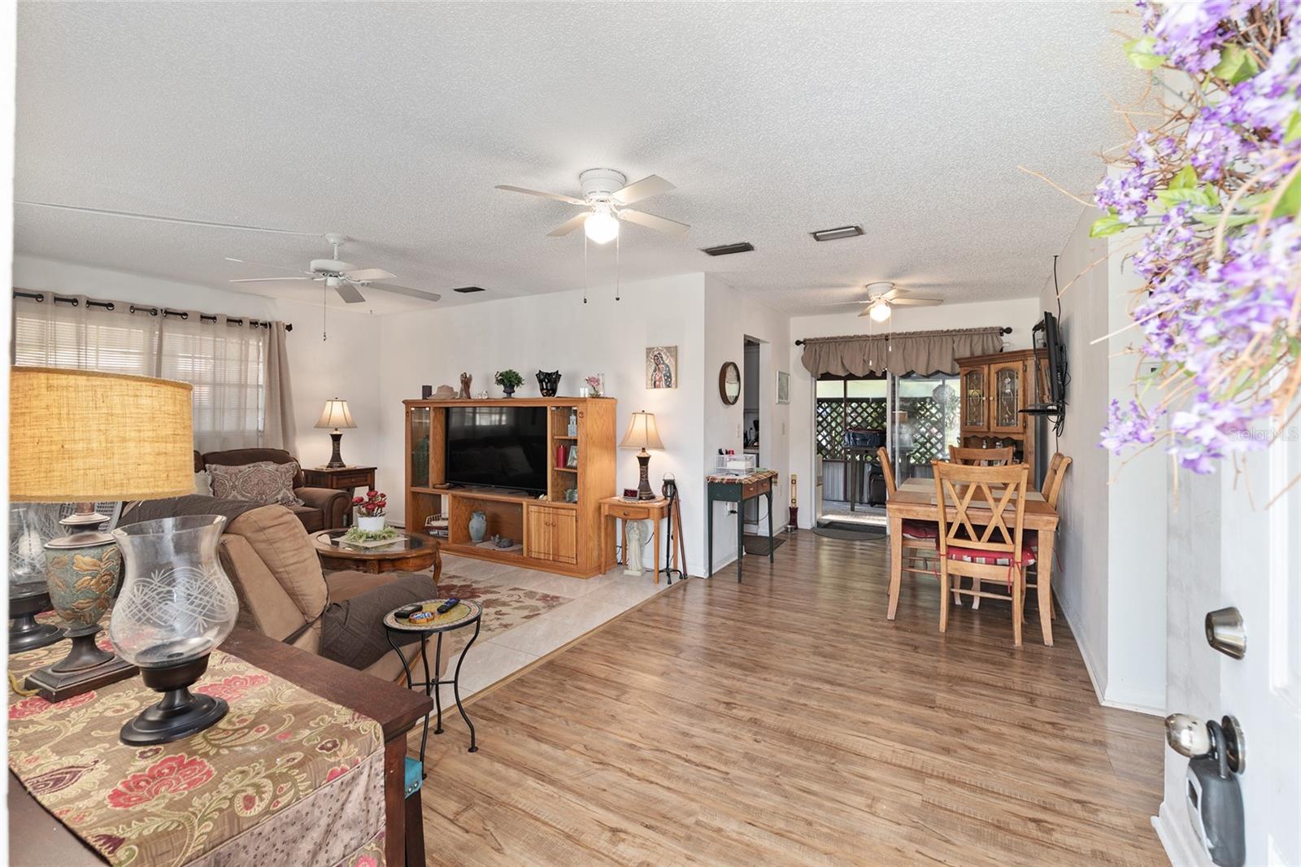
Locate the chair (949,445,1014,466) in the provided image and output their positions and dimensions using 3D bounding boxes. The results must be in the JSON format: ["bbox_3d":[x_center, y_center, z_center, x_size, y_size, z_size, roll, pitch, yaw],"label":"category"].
[{"bbox_3d":[2.757,0.639,4.528,0.480,1.020,0.550,1,2,31],"label":"chair"}]

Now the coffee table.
[{"bbox_3d":[-1.950,0.962,3.760,1.150,0.450,0.690,1,2,31],"label":"coffee table"}]

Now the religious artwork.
[{"bbox_3d":[0.090,-0.541,4.505,0.287,0.345,0.025,1,2,31],"label":"religious artwork"}]

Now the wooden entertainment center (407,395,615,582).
[{"bbox_3d":[-1.390,0.423,5.109,2.330,1.445,0.450,1,2,31],"label":"wooden entertainment center"}]

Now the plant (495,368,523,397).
[{"bbox_3d":[-1.312,-0.464,5.050,0.260,0.275,0.250,0,2,0],"label":"plant"}]

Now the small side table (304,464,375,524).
[{"bbox_3d":[-3.248,0.719,5.680,0.480,0.730,0.530,1,2,31],"label":"small side table"}]

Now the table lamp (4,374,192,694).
[{"bbox_3d":[-1.196,0.205,1.133,0.360,0.635,0.360,1,2,31],"label":"table lamp"}]

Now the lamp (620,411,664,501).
[{"bbox_3d":[-0.062,0.177,4.400,0.375,0.720,0.375,0,2,0],"label":"lamp"}]

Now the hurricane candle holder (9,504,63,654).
[{"bbox_3d":[-1.540,0.340,1.331,0.173,0.357,0.173,1,2,31],"label":"hurricane candle holder"}]

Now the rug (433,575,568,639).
[{"bbox_3d":[-1.877,1.189,3.672,2.100,0.010,1.700,1,2,31],"label":"rug"}]

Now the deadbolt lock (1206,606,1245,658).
[{"bbox_3d":[0.741,0.257,0.698,0.033,0.065,0.065,1,2,31],"label":"deadbolt lock"}]

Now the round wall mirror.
[{"bbox_3d":[0.699,-0.434,4.730,0.045,0.385,0.385,1,2,31],"label":"round wall mirror"}]

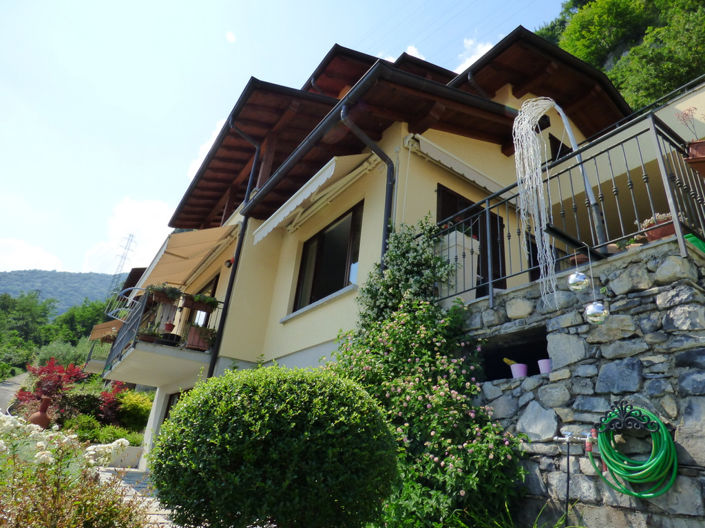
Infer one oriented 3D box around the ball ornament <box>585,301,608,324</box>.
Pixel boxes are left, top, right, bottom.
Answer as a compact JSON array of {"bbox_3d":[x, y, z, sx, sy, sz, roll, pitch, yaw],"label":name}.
[{"bbox_3d":[1.642,0.326,2.740,0.155,0.155,0.155,4,-24,2],"label":"ball ornament"}]

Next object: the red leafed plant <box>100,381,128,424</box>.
[{"bbox_3d":[-8.395,4.865,14.300,0.850,1.450,0.850,19,-27,-29],"label":"red leafed plant"}]

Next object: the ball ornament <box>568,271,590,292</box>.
[{"bbox_3d":[1.538,0.119,2.760,0.140,0.140,0.140,19,-27,-29],"label":"ball ornament"}]

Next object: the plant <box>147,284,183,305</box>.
[{"bbox_3d":[-3.308,0.532,7.136,0.520,0.300,0.250,19,-27,-29],"label":"plant"}]

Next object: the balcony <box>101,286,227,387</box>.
[{"bbox_3d":[-4.636,2.053,9.605,1.491,1.113,6.195,19,-27,-29],"label":"balcony"}]

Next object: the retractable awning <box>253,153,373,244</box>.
[{"bbox_3d":[-0.805,-1.004,7.278,0.840,0.630,3.255,19,-27,-29],"label":"retractable awning"}]

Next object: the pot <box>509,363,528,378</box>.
[{"bbox_3d":[1.436,0.909,3.491,0.150,0.140,0.150,4,-24,2],"label":"pot"}]

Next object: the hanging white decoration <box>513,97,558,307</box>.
[{"bbox_3d":[1.296,-0.575,2.839,0.500,1.800,0.260,19,-27,-29],"label":"hanging white decoration"}]

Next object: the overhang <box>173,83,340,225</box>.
[{"bbox_3d":[-3.301,-2.473,11.543,1.900,0.800,7.800,19,-27,-29],"label":"overhang"}]

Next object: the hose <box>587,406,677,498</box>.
[{"bbox_3d":[1.705,1.152,2.487,0.140,0.500,0.430,19,-27,-29],"label":"hose"}]

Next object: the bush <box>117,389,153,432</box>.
[{"bbox_3d":[-7.693,5.254,14.500,1.450,1.400,1.450,19,-27,-29],"label":"bush"}]

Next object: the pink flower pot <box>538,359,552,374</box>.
[{"bbox_3d":[1.576,0.826,3.298,0.150,0.140,0.150,4,-24,2],"label":"pink flower pot"}]

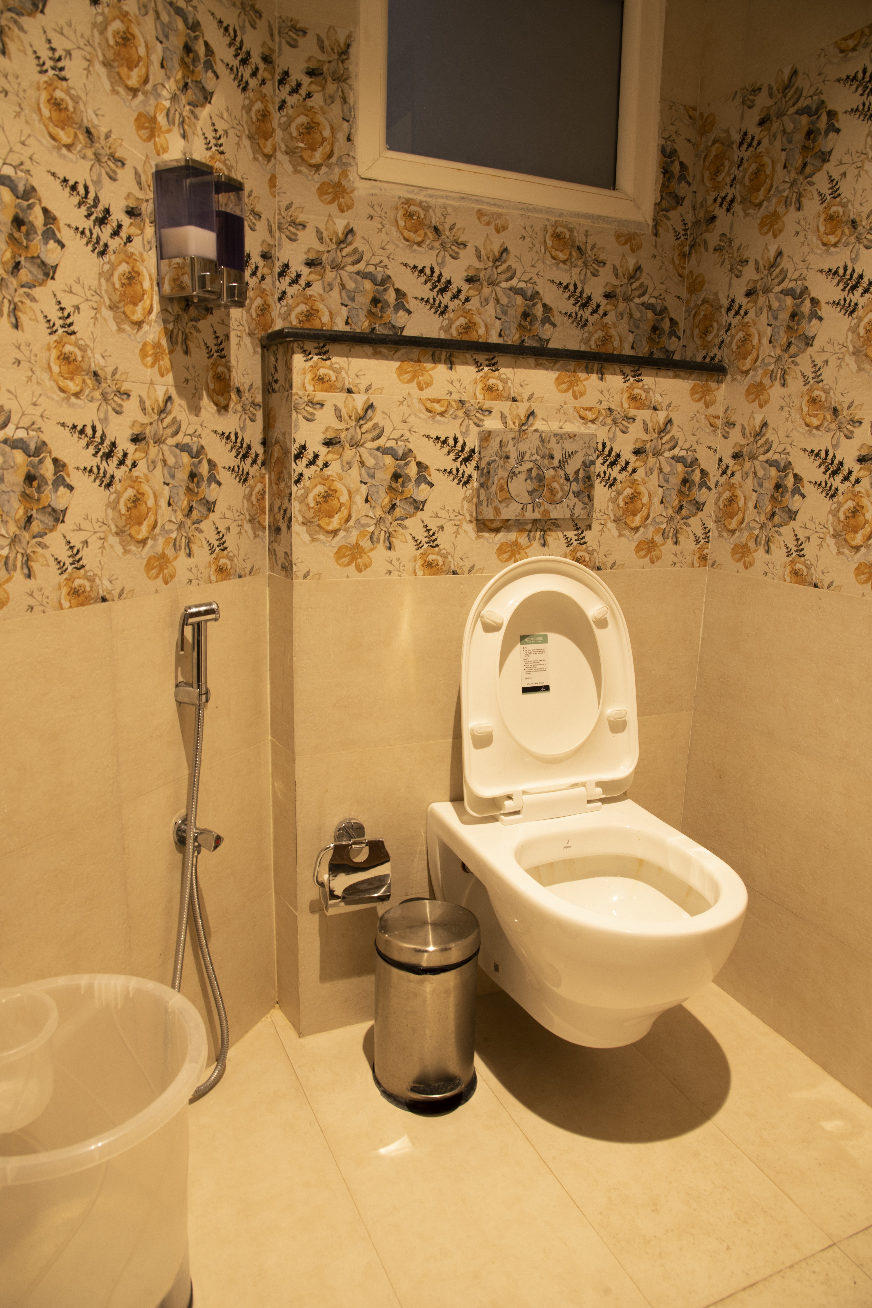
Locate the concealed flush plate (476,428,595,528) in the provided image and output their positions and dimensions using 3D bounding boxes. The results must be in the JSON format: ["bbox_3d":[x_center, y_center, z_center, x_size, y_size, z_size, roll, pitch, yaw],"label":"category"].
[{"bbox_3d":[0.183,-0.323,1.558,0.242,0.150,0.012,-4,14,-24],"label":"concealed flush plate"}]

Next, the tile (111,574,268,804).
[{"bbox_3d":[-0.373,0.038,1.383,0.010,0.300,0.353,8,14,25],"label":"tile"}]

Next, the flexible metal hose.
[{"bbox_3d":[-0.376,0.401,1.391,0.065,0.677,0.144,8,14,25],"label":"flexible metal hose"}]

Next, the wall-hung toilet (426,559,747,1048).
[{"bbox_3d":[0.278,0.274,1.441,0.370,0.816,0.552,-4,14,-24],"label":"wall-hung toilet"}]

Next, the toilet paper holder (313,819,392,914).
[{"bbox_3d":[-0.149,0.374,1.528,0.137,0.137,0.080,-4,14,-24],"label":"toilet paper holder"}]

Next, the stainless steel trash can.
[{"bbox_3d":[-0.015,0.589,1.480,0.179,0.296,0.199,-1,13,-11],"label":"stainless steel trash can"}]

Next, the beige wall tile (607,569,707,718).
[{"bbox_3d":[0.430,-0.022,1.758,0.254,0.300,0.010,-4,14,-24],"label":"beige wall tile"}]

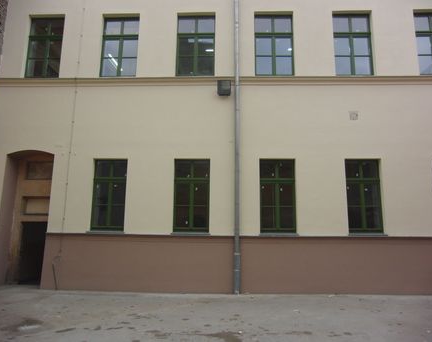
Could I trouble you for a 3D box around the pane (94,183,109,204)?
[{"bbox_3d":[-3.189,0.637,8.823,0.415,0.609,0.030,0,-9,2],"label":"pane"}]

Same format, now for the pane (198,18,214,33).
[{"bbox_3d":[-0.293,-4.367,9.546,0.484,0.455,0.030,0,-10,2],"label":"pane"}]

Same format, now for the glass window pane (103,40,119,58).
[{"bbox_3d":[-3.142,-3.678,9.540,0.465,0.566,0.030,0,-9,2],"label":"glass window pane"}]

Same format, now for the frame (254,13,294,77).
[{"bbox_3d":[1.707,-3.716,9.381,1.115,1.963,0.100,0,-10,2],"label":"frame"}]

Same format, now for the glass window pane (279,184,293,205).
[{"bbox_3d":[1.915,0.653,8.631,0.345,0.601,0.030,0,-10,2],"label":"glass window pane"}]

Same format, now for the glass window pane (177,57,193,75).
[{"bbox_3d":[-0.882,-3.113,9.370,0.461,0.604,0.030,0,-9,2],"label":"glass window pane"}]

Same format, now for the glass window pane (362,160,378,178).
[{"bbox_3d":[4.235,-0.031,8.685,0.424,0.479,0.030,0,-9,2],"label":"glass window pane"}]

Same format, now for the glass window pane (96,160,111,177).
[{"bbox_3d":[-3.159,-0.062,8.902,0.398,0.477,0.030,0,-10,2],"label":"glass window pane"}]

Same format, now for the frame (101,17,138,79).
[{"bbox_3d":[-2.840,-3.725,9.517,1.102,1.955,0.100,0,-10,2],"label":"frame"}]

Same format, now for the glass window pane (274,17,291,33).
[{"bbox_3d":[2.000,-4.354,9.475,0.491,0.478,0.030,0,-10,2],"label":"glass window pane"}]

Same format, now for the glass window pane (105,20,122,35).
[{"bbox_3d":[-3.112,-4.358,9.653,0.458,0.452,0.030,0,-9,2],"label":"glass window pane"}]

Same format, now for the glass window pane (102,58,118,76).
[{"bbox_3d":[-3.128,-3.082,9.412,0.457,0.544,0.030,0,-10,2],"label":"glass window pane"}]

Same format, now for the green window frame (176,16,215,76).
[{"bbox_3d":[-0.580,-3.723,9.450,1.118,1.946,0.100,0,-10,2],"label":"green window frame"}]

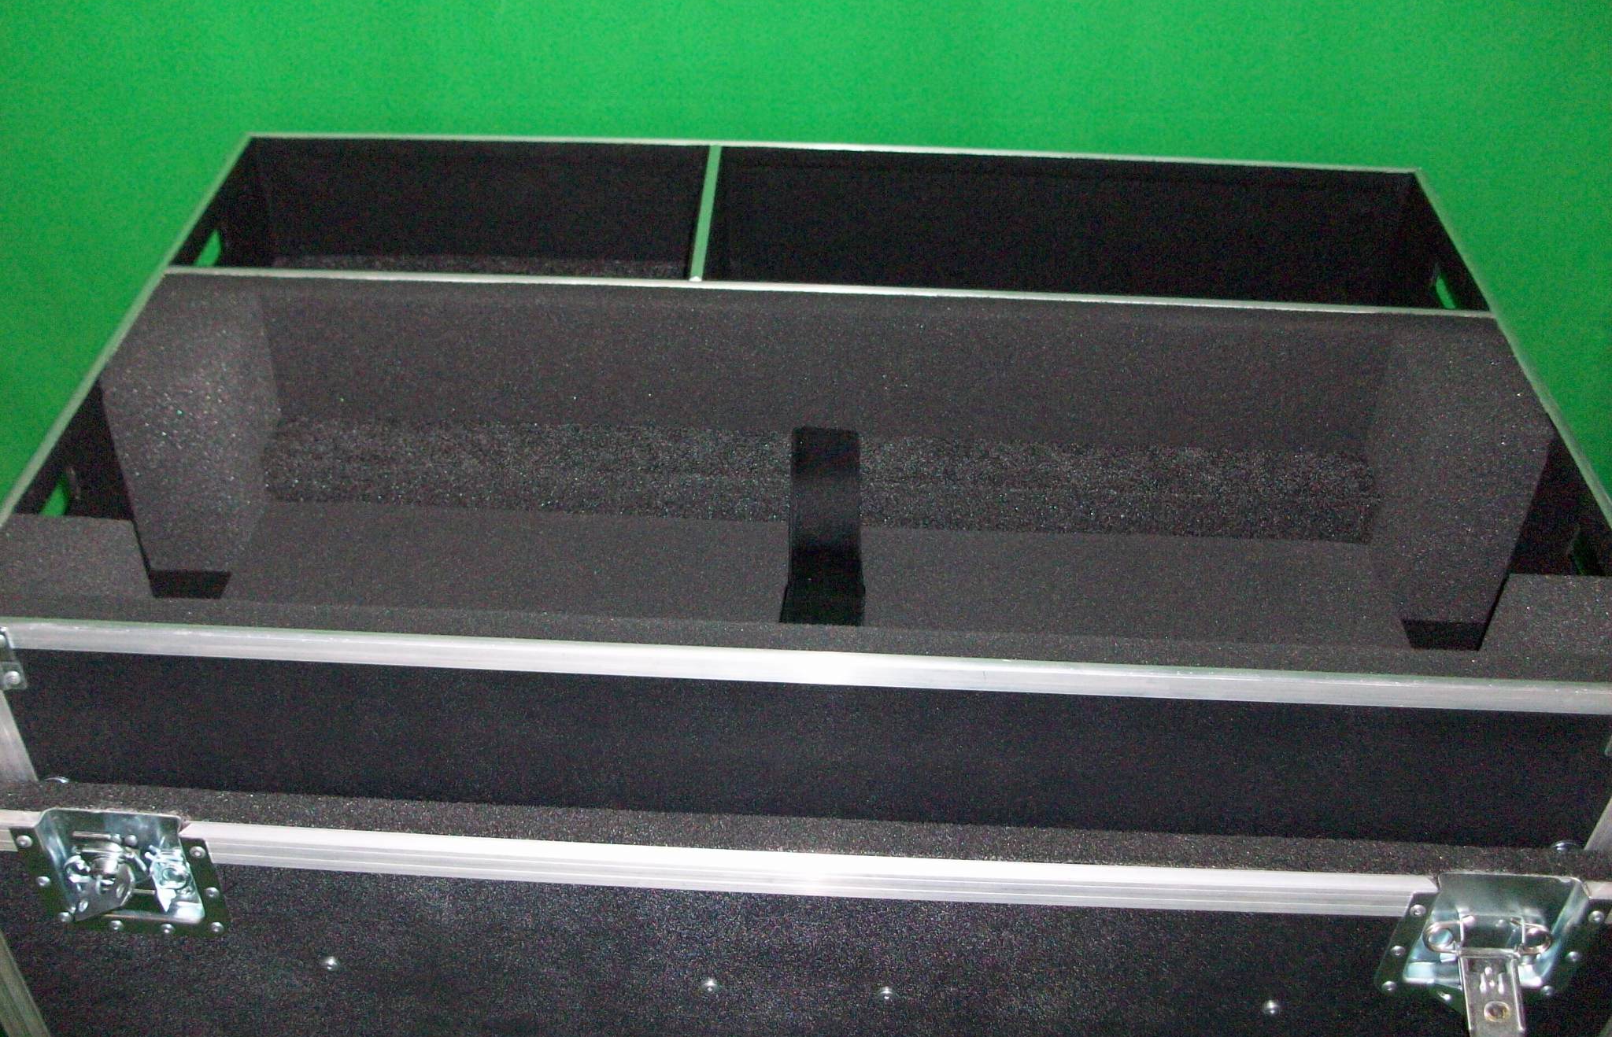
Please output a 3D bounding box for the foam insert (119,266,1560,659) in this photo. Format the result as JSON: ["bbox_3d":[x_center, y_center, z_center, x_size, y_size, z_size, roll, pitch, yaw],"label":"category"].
[{"bbox_3d":[0.009,-0.001,1.036,0.961,0.118,0.377,2,40,1],"label":"foam insert"}]

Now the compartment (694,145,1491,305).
[{"bbox_3d":[0.212,-0.181,1.266,0.574,0.126,0.211,2,40,1],"label":"compartment"}]

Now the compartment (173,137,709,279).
[{"bbox_3d":[-0.272,-0.202,1.269,0.382,0.117,0.207,2,40,1],"label":"compartment"}]

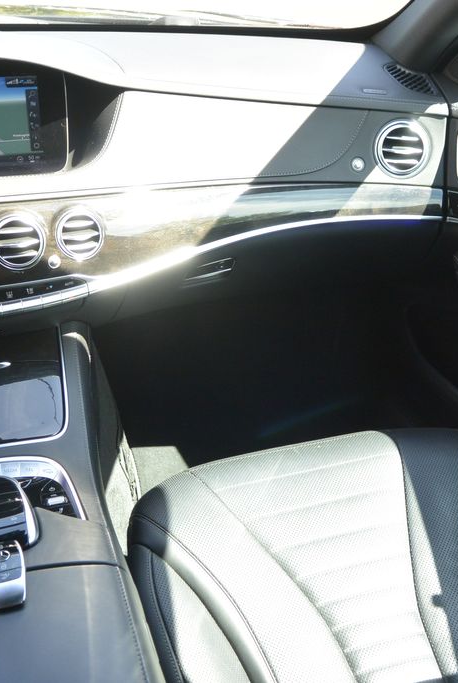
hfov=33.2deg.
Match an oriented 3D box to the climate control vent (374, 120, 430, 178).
[{"bbox_3d":[0.247,-0.280,1.115,0.083,0.084,0.030,-1,21,-6],"label":"climate control vent"}]

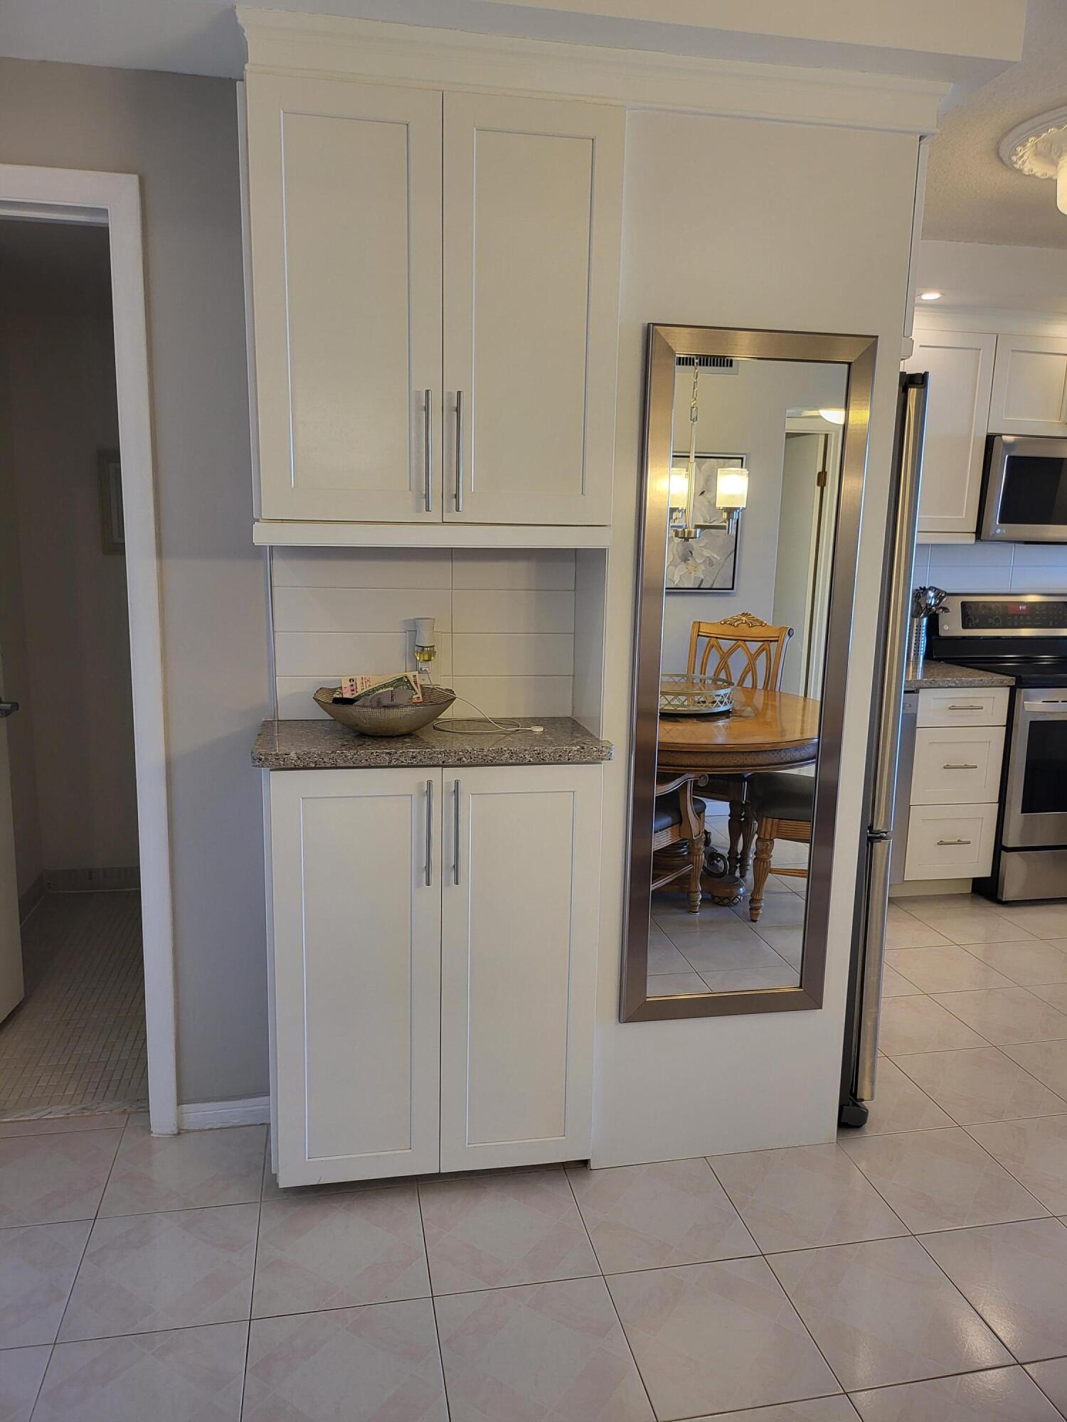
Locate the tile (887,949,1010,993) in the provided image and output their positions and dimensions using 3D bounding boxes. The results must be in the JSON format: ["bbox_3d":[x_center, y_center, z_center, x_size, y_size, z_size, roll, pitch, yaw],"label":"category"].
[{"bbox_3d":[1.386,0.877,3.336,0.330,0.010,0.330,-1,10,-11],"label":"tile"}]

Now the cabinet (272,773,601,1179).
[{"bbox_3d":[-0.229,0.542,2.226,0.696,0.942,0.314,-1,10,-11],"label":"cabinet"}]

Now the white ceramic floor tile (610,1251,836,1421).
[{"bbox_3d":[0.333,1.131,1.794,0.328,0.010,0.328,-1,10,-11],"label":"white ceramic floor tile"}]

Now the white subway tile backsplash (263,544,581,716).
[{"bbox_3d":[-0.238,-0.179,2.250,0.688,0.403,0.013,-1,10,-11],"label":"white subway tile backsplash"}]

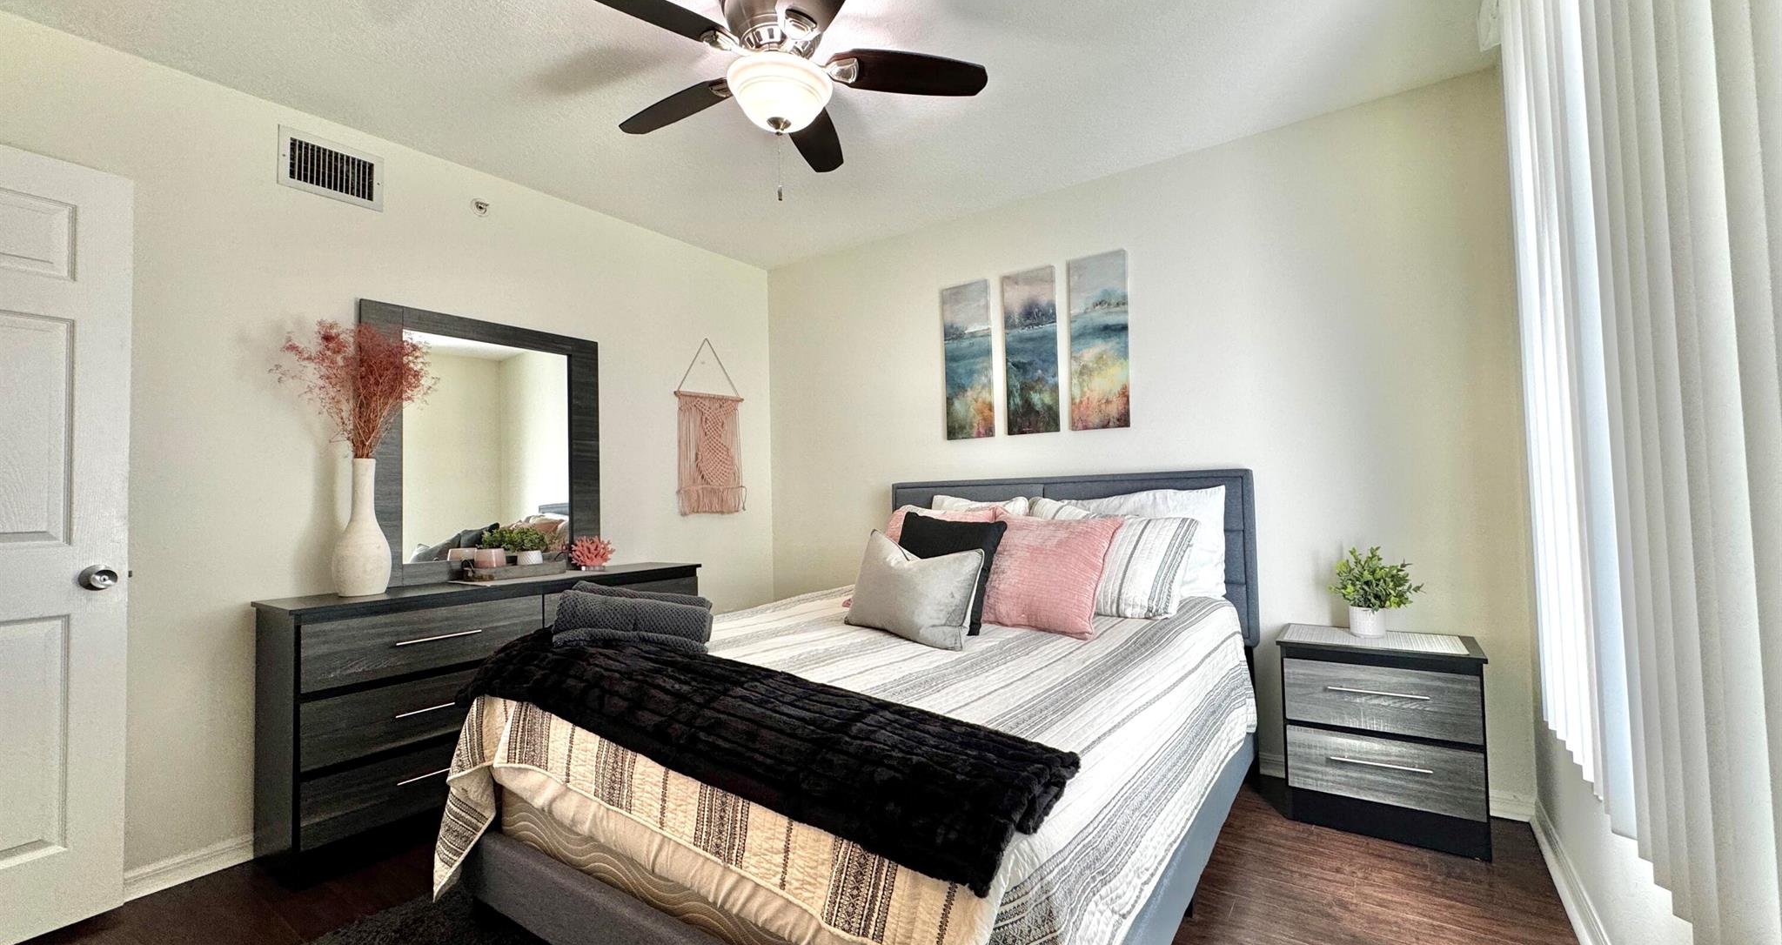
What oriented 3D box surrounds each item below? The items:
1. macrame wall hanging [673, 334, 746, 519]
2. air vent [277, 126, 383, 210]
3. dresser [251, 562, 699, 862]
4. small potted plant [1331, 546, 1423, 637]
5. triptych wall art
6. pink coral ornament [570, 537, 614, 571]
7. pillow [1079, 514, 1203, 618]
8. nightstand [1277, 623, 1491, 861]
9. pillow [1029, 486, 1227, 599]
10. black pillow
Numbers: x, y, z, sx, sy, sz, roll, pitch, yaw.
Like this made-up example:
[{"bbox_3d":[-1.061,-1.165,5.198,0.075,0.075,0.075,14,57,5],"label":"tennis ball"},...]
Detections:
[{"bbox_3d":[-0.940,-0.242,3.818,0.030,0.935,0.460,-3,-2,35],"label":"macrame wall hanging"},{"bbox_3d":[-1.911,-1.040,2.476,0.020,0.200,0.297,-3,-2,35],"label":"air vent"},{"bbox_3d":[-1.415,0.814,2.759,0.360,0.795,1.510,-3,-2,35],"label":"dresser"},{"bbox_3d":[1.645,0.407,2.447,0.265,0.295,0.240,-3,-2,35],"label":"small potted plant"},{"bbox_3d":[0.632,-0.549,3.291,0.905,0.755,0.030,-3,-2,35],"label":"triptych wall art"},{"bbox_3d":[-1.282,0.353,3.109,0.120,0.150,0.190,-3,-2,35],"label":"pink coral ornament"},{"bbox_3d":[0.819,0.320,2.649,0.620,0.430,0.170,-3,-27,35],"label":"pillow"},{"bbox_3d":[1.619,0.845,2.384,0.545,0.580,0.365,-3,-2,35],"label":"nightstand"},{"bbox_3d":[0.900,0.281,2.846,0.760,0.460,0.180,-3,-17,35],"label":"pillow"},{"bbox_3d":[0.176,0.332,2.418,0.410,0.410,0.140,-3,-32,35],"label":"black pillow"}]

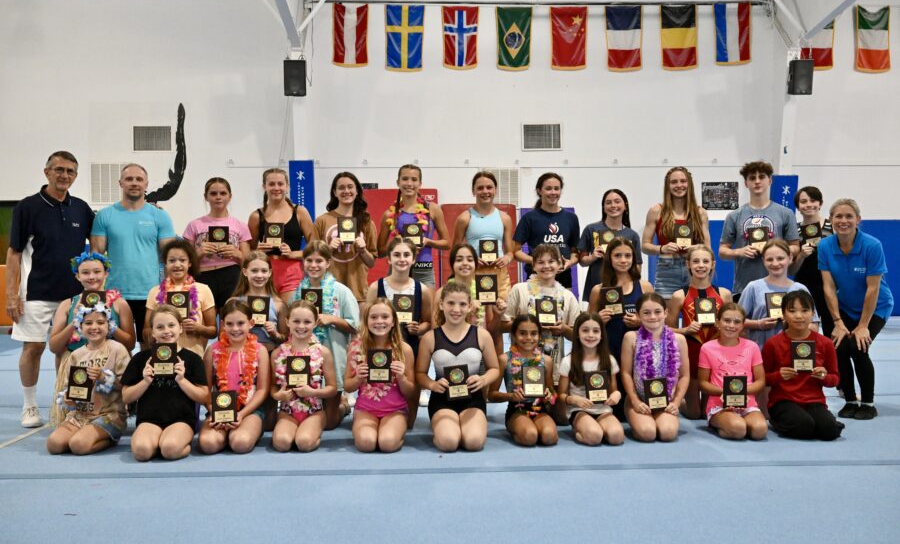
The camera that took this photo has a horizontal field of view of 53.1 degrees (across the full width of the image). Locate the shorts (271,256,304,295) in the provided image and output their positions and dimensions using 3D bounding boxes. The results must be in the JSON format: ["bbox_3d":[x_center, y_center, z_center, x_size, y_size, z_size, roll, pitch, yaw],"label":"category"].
[{"bbox_3d":[-1.201,0.025,6.450,0.330,0.290,0.240,0,1,-7],"label":"shorts"}]

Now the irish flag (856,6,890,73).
[{"bbox_3d":[7.271,-3.992,15.450,0.600,1.120,0.090,0,1,-3],"label":"irish flag"}]

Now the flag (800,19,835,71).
[{"bbox_3d":[6.679,-4.264,16.400,0.650,1.170,0.060,0,1,-2],"label":"flag"}]

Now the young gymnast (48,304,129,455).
[{"bbox_3d":[-2.033,0.572,5.090,0.420,0.800,0.580,0,1,-7],"label":"young gymnast"}]

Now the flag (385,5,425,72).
[{"bbox_3d":[-0.800,-4.160,16.000,0.670,1.200,0.060,0,1,-2],"label":"flag"}]

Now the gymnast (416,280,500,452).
[{"bbox_3d":[0.045,0.498,5.003,0.460,0.900,0.540,0,1,0],"label":"gymnast"}]

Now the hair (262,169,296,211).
[{"bbox_3d":[-1.154,-0.554,6.040,0.223,0.283,0.220,-1,1,-7],"label":"hair"}]

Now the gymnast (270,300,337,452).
[{"bbox_3d":[-0.839,0.564,5.120,0.370,0.800,0.570,0,1,-3],"label":"gymnast"}]

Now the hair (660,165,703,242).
[{"bbox_3d":[1.582,-0.455,6.150,0.280,0.530,0.240,0,1,7],"label":"hair"}]

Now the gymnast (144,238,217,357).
[{"bbox_3d":[-1.650,0.380,5.520,0.430,1.170,0.500,-1,1,-9],"label":"gymnast"}]

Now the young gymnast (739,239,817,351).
[{"bbox_3d":[2.145,0.356,5.892,0.490,1.140,0.550,0,1,11],"label":"young gymnast"}]

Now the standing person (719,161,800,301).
[{"bbox_3d":[2.229,0.066,6.480,0.550,1.720,0.340,0,1,14],"label":"standing person"}]

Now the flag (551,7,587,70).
[{"bbox_3d":[2.002,-3.944,15.200,0.620,1.070,0.080,0,1,-3],"label":"flag"}]

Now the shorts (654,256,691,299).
[{"bbox_3d":[1.641,0.044,6.550,0.310,0.310,0.230,0,1,10],"label":"shorts"}]

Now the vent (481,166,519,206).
[{"bbox_3d":[0.793,-1.322,14.000,0.570,0.610,0.040,0,1,-2],"label":"vent"}]

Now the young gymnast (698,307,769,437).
[{"bbox_3d":[1.659,0.562,5.265,0.410,0.750,0.500,0,1,9],"label":"young gymnast"}]

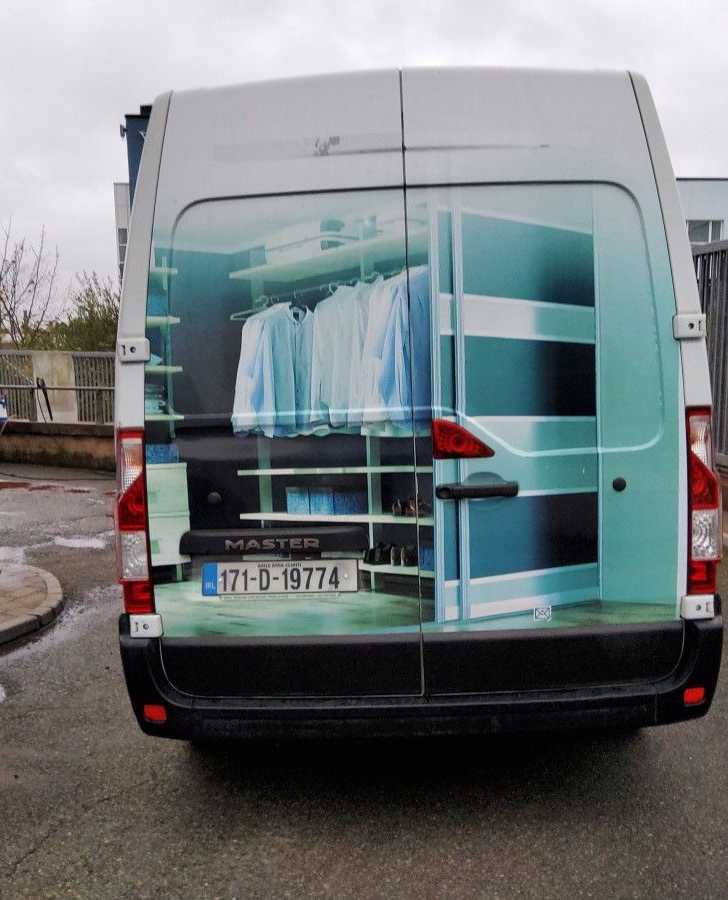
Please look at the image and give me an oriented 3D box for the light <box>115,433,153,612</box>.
[{"bbox_3d":[-0.781,0.241,3.074,0.118,0.630,0.110,-2,7,1],"label":"light"}]

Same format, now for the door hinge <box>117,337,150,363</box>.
[{"bbox_3d":[-0.768,-0.332,3.012,0.110,0.080,0.045,-2,7,1],"label":"door hinge"}]

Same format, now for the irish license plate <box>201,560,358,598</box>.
[{"bbox_3d":[-0.281,0.431,3.046,0.523,0.112,0.015,-2,7,1],"label":"irish license plate"}]

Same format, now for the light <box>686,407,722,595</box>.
[{"bbox_3d":[1.141,0.170,3.036,0.118,0.630,0.110,-2,7,1],"label":"light"}]

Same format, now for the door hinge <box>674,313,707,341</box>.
[{"bbox_3d":[1.073,-0.407,2.975,0.110,0.080,0.045,-2,7,1],"label":"door hinge"}]

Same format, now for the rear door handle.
[{"bbox_3d":[0.372,0.131,2.977,0.270,0.050,0.060,-2,7,1],"label":"rear door handle"}]

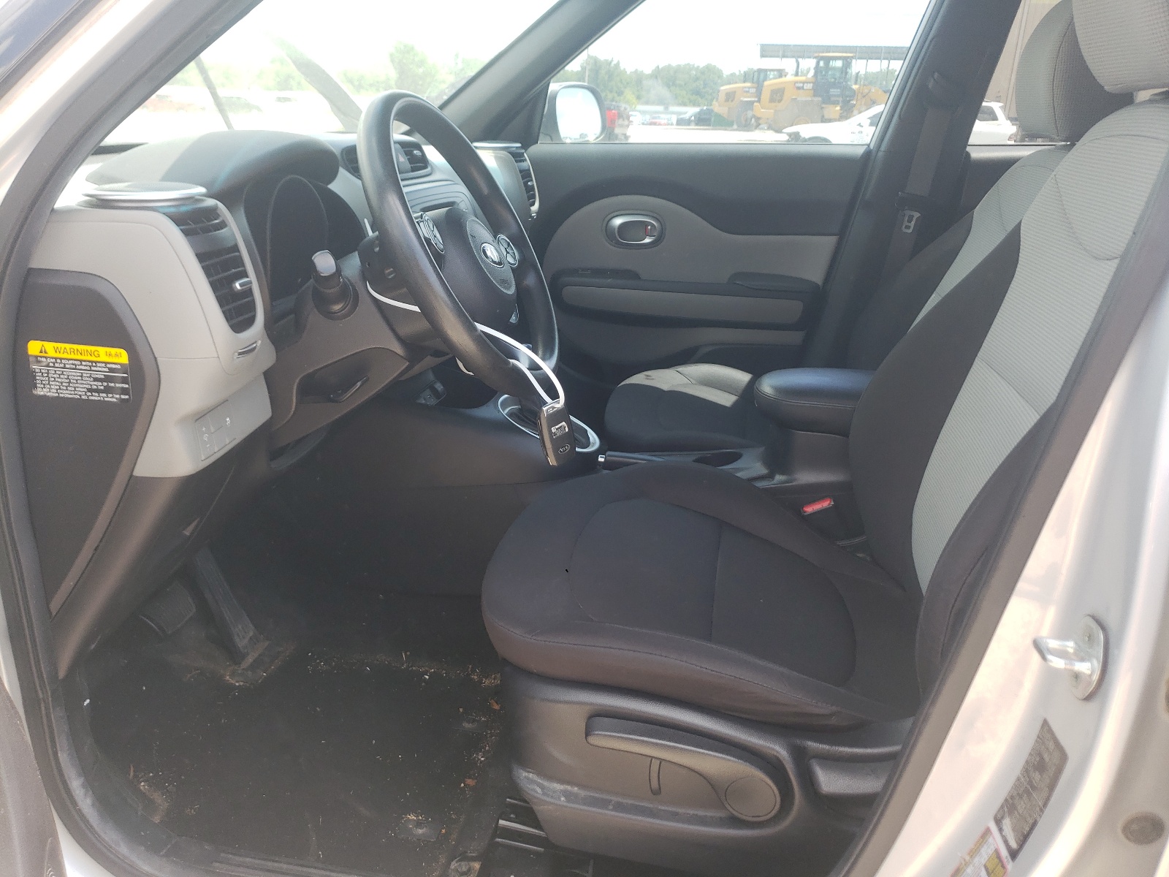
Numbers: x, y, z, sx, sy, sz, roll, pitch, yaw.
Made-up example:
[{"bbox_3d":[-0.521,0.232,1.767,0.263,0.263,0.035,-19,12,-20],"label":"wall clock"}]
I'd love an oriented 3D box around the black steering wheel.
[{"bbox_3d":[-0.147,-0.214,1.022,0.105,0.376,0.376,-22,14,18],"label":"black steering wheel"}]

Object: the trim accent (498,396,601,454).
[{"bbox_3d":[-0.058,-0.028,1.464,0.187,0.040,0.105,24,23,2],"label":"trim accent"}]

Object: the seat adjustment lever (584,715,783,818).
[{"bbox_3d":[0.094,0.319,0.866,0.208,0.072,0.042,18,23,4],"label":"seat adjustment lever"}]

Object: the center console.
[{"bbox_3d":[0.312,0.019,1.406,0.595,0.280,0.200,4,21,10],"label":"center console"}]

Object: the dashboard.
[{"bbox_3d":[-0.437,-0.232,1.463,0.520,0.550,1.360,4,21,10],"label":"dashboard"}]

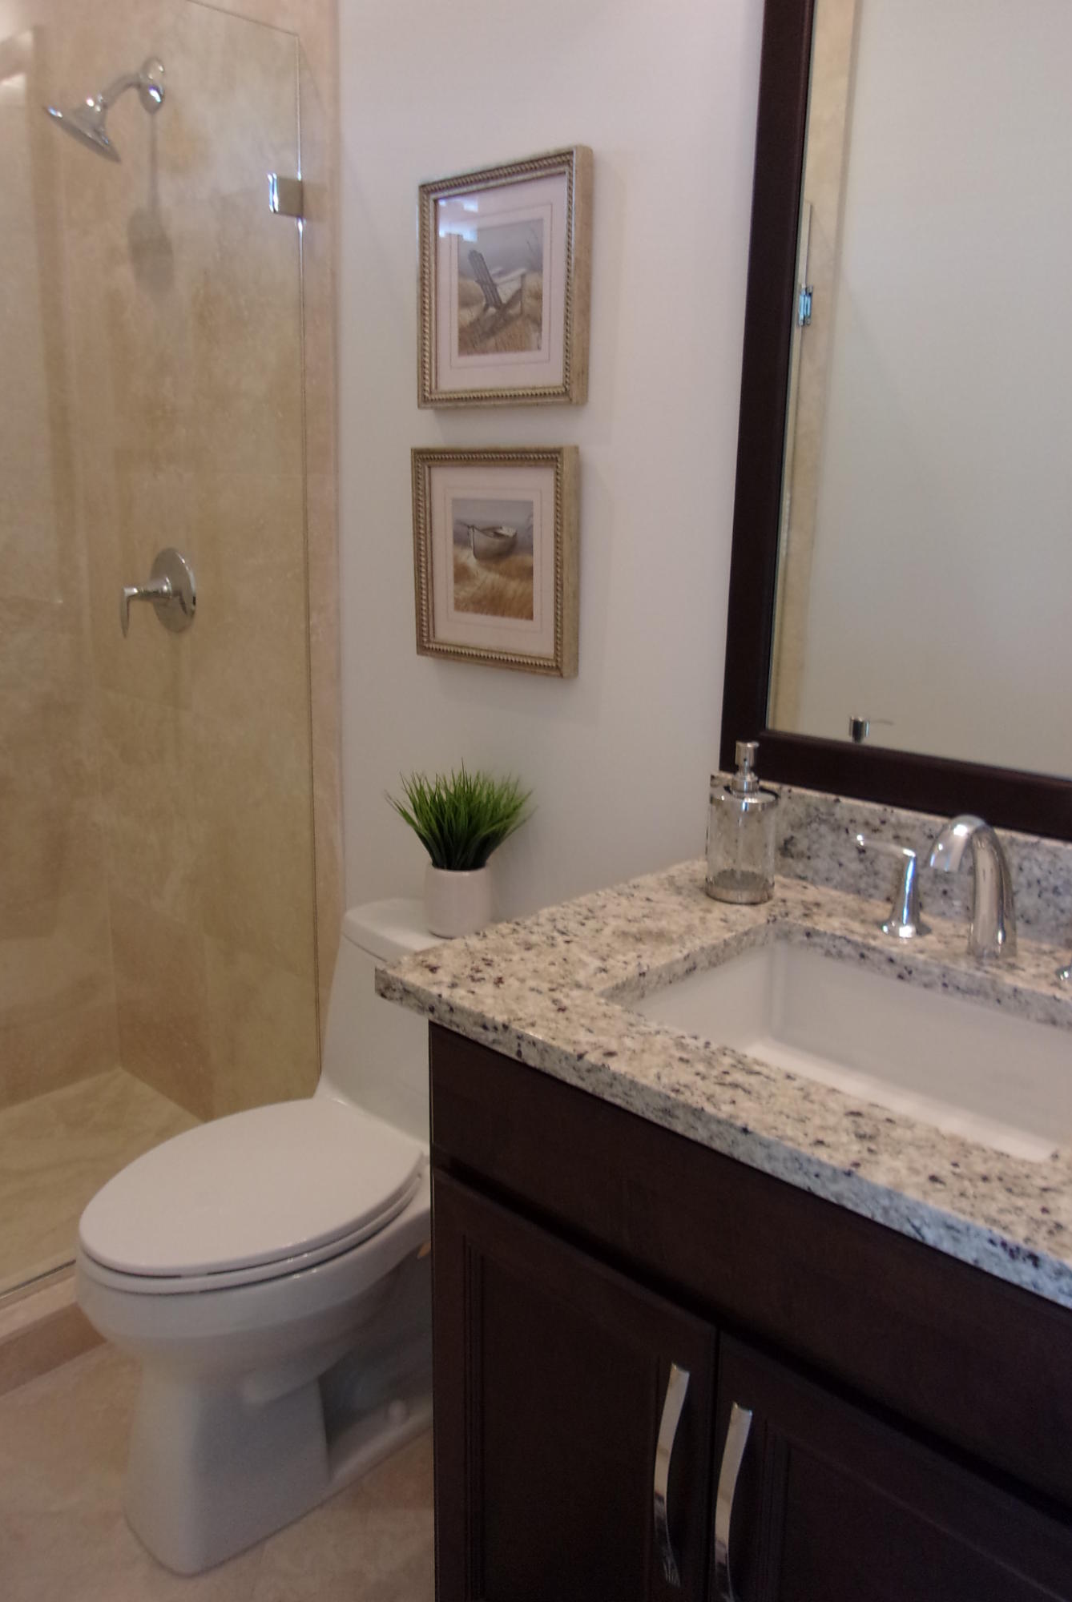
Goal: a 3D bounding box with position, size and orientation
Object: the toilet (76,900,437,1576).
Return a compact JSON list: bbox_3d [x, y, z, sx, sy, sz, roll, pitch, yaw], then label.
[{"bbox_3d":[-0.293,0.576,1.745,0.420,0.672,0.715,14,19,42],"label":"toilet"}]

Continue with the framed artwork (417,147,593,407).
[{"bbox_3d":[-0.052,-0.712,1.739,0.304,0.308,0.031,14,19,42],"label":"framed artwork"}]

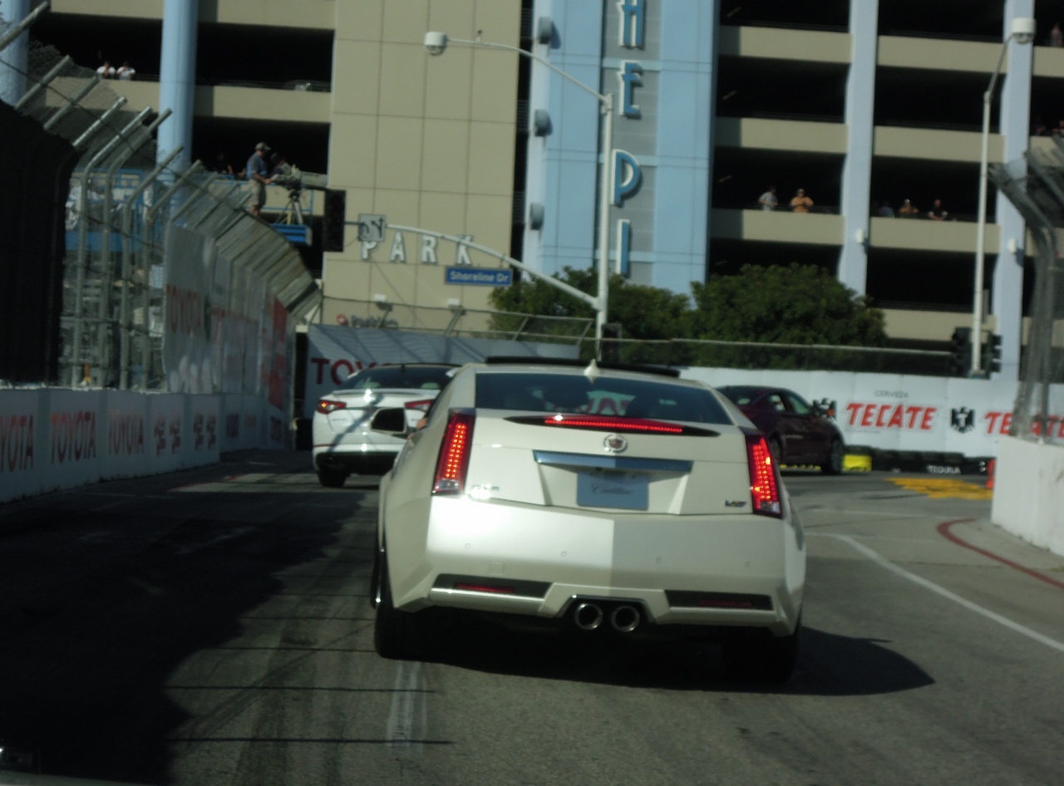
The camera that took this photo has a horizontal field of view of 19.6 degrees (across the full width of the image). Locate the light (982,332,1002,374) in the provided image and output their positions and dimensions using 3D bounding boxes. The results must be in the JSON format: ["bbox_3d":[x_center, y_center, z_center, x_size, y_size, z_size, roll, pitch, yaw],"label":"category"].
[{"bbox_3d":[12.203,-1.077,81.300,0.480,1.080,0.360,2,0,6],"label":"light"}]

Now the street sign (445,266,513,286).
[{"bbox_3d":[-1.480,-3.226,85.500,1.840,0.470,0.060,2,0,-2],"label":"street sign"}]

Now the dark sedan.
[{"bbox_3d":[3.909,0.626,53.127,1.840,1.460,4.800,2,0,27],"label":"dark sedan"}]

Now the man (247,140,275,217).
[{"bbox_3d":[-5.788,-4.418,64.997,0.580,1.800,0.500,3,0,7],"label":"man"}]

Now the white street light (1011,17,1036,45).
[{"bbox_3d":[12.365,-9.104,77.300,0.620,0.660,0.640,2,0,0],"label":"white street light"}]

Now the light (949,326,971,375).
[{"bbox_3d":[11.320,-1.076,81.200,0.500,1.300,0.580,2,0,-41],"label":"light"}]

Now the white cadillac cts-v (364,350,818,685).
[{"bbox_3d":[0.221,0.534,15.300,1.880,1.430,4.790,4,0,-3],"label":"white cadillac cts-v"}]

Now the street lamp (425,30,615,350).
[{"bbox_3d":[-0.445,-4.055,79.589,5.050,10.700,0.580,3,0,-10],"label":"street lamp"}]

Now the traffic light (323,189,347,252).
[{"bbox_3d":[-5.480,-4.786,85.500,0.600,1.680,0.450,2,0,-3],"label":"traffic light"}]

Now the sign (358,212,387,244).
[{"bbox_3d":[-4.451,-4.578,85.500,0.760,0.760,0.040,2,0,-3],"label":"sign"}]

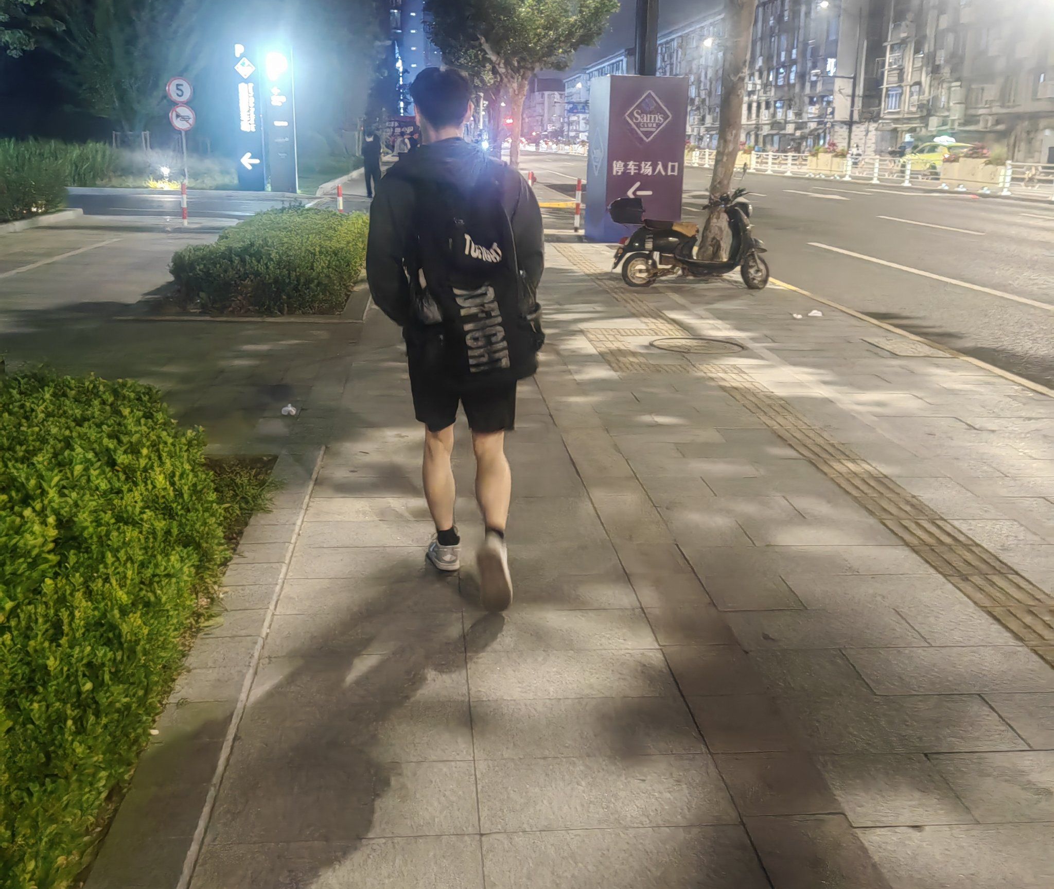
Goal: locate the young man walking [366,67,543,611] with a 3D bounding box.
[{"bbox_3d":[-0.242,-0.367,3.706,0.600,1.720,0.580,0,16,-5],"label":"young man walking"}]

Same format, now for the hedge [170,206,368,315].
[{"bbox_3d":[-2.499,-2.099,11.748,1.700,0.550,4.800,0,16,-5],"label":"hedge"}]

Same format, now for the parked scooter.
[{"bbox_3d":[1.683,-2.140,11.236,1.690,1.080,0.680,1,16,-1],"label":"parked scooter"}]

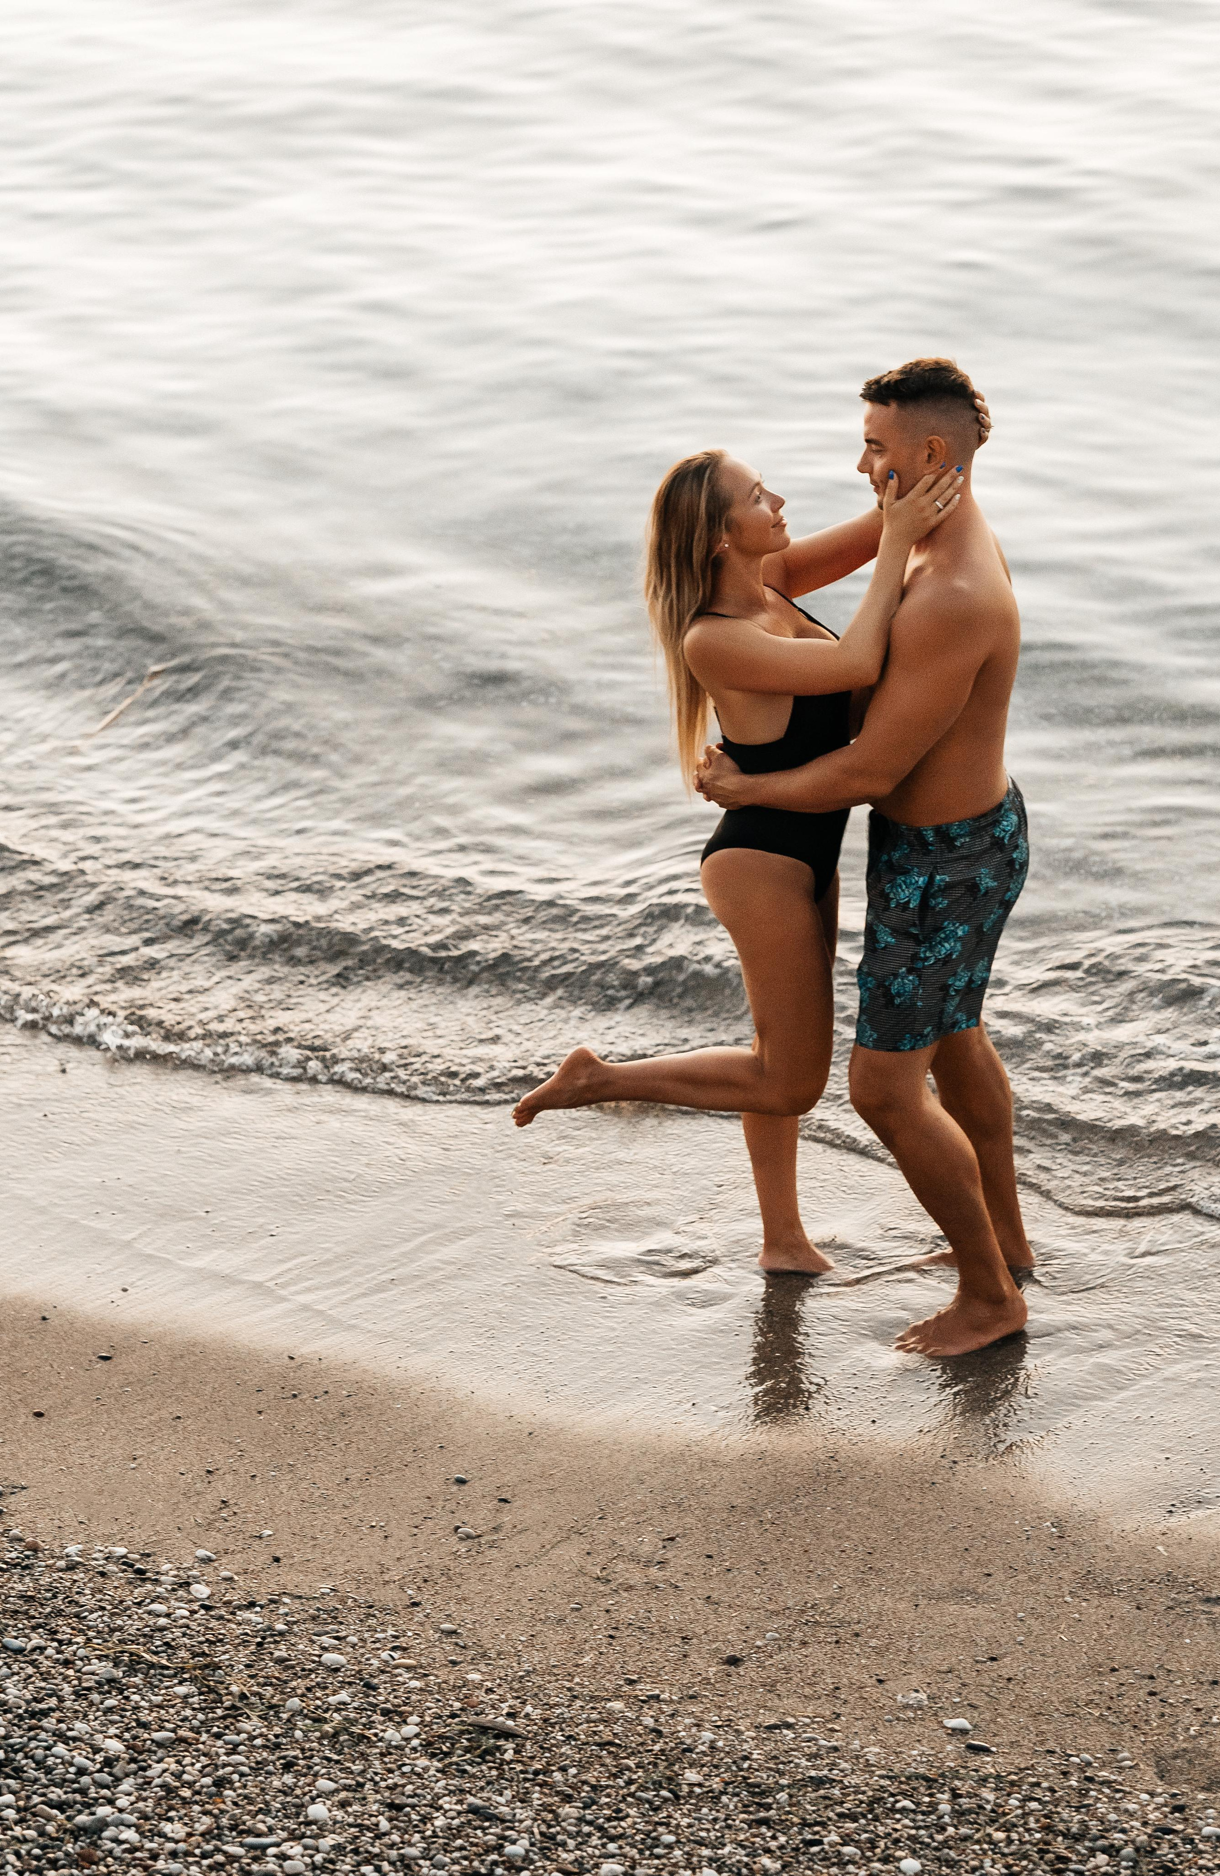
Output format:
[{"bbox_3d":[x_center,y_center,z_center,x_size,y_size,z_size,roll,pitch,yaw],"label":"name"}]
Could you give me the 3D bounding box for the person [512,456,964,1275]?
[{"bbox_3d":[0.245,-0.125,8.170,0.860,1.640,0.500,7,23,16],"label":"person"}]

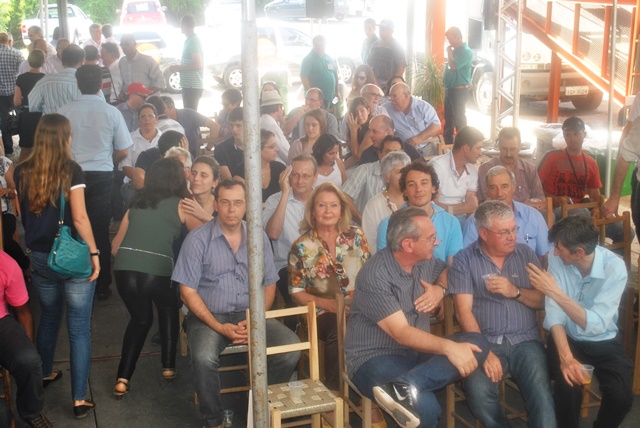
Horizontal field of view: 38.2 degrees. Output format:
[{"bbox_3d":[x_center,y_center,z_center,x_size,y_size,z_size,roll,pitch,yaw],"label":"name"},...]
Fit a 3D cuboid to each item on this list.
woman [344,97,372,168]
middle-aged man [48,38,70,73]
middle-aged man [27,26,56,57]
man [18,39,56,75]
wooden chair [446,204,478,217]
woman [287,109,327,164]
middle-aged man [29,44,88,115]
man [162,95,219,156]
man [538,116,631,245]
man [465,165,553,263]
[{"bbox_3d":[0.362,-0.458,8.705,0.520,1.263,0.800,2,14,9],"label":"woman"},{"bbox_3d":[-3.066,-1.249,11.195,0.500,1.720,0.360,-7,15,-26],"label":"middle-aged man"},{"bbox_3d":[-3.781,-1.690,12.664,0.520,1.720,0.360,9,17,34],"label":"middle-aged man"},{"bbox_3d":[-3.434,-1.316,11.522,0.340,1.700,0.500,13,20,43],"label":"man"},{"bbox_3d":[1.114,0.395,6.269,0.390,0.880,0.420,-4,15,-14],"label":"wooden chair"},{"bbox_3d":[-0.046,-0.172,7.536,0.480,1.270,0.780,-2,13,-4],"label":"woman"},{"bbox_3d":[-2.130,-0.565,8.068,0.600,1.799,0.360,2,14,9],"label":"middle-aged man"},{"bbox_3d":[-1.318,-0.524,9.062,0.680,1.231,0.780,12,19,40],"label":"man"},{"bbox_3d":[2.038,-0.047,6.952,0.660,1.303,0.850,-4,15,-15],"label":"man"},{"bbox_3d":[1.057,0.392,5.291,0.570,1.265,0.850,1,14,5],"label":"man"}]

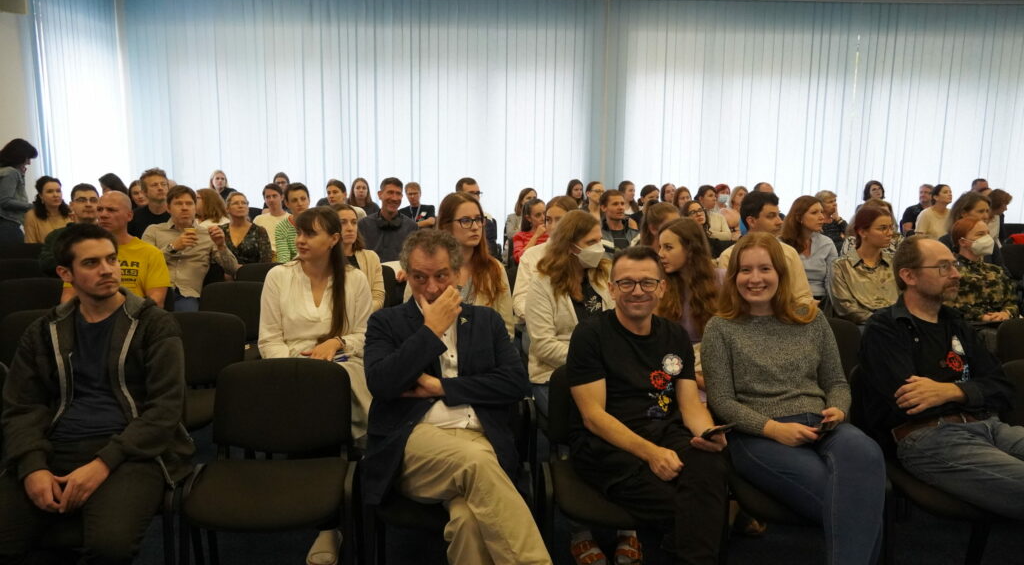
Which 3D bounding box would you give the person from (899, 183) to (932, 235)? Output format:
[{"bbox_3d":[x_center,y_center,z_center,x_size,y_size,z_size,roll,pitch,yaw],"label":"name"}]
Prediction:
[{"bbox_3d":[4.541,-0.397,8.307,0.540,1.297,0.800,0,9,-5],"label":"person"}]

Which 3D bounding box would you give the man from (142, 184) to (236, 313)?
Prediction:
[{"bbox_3d":[-2.021,0.090,4.669,0.600,1.310,0.800,-1,9,-13],"label":"man"}]

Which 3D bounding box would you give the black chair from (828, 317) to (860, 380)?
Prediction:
[{"bbox_3d":[1.370,0.580,3.446,0.540,0.820,0.580,0,9,-4],"label":"black chair"}]

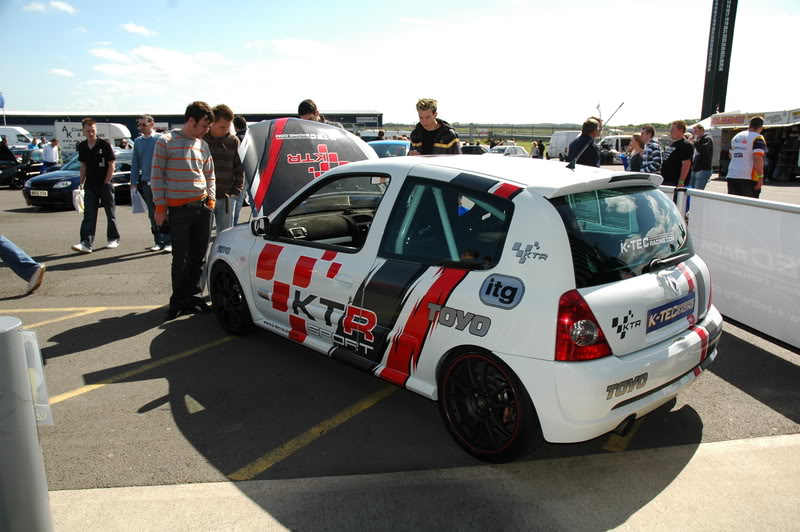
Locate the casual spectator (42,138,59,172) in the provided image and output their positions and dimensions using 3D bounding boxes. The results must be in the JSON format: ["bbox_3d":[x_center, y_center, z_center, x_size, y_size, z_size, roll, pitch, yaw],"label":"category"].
[{"bbox_3d":[-11.561,-3.397,19.831,0.520,1.690,0.380,-3,12,-17],"label":"casual spectator"}]

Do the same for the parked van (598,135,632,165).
[{"bbox_3d":[15.632,-8.140,42.308,4.500,1.920,1.880,-8,14,-36],"label":"parked van"}]

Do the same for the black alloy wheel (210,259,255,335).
[{"bbox_3d":[-1.267,0.242,4.655,0.205,0.585,0.585,-10,16,-42],"label":"black alloy wheel"}]

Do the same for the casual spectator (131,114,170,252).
[{"bbox_3d":[-3.346,-1.077,8.072,0.560,1.780,0.420,4,12,17],"label":"casual spectator"}]

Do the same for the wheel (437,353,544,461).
[{"bbox_3d":[0.441,0.619,2.838,0.205,0.585,0.585,-10,16,-42],"label":"wheel"}]

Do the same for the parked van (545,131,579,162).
[{"bbox_3d":[13.037,-8.911,44.788,4.800,2.120,1.920,-8,14,-36],"label":"parked van"}]

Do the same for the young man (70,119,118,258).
[{"bbox_3d":[-4.114,-1.075,8.073,0.600,1.770,0.450,1,12,6],"label":"young man"}]

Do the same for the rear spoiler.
[{"bbox_3d":[1.018,-0.414,3.038,1.120,0.100,0.210,-10,16,-42],"label":"rear spoiler"}]

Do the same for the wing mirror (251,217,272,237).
[{"bbox_3d":[-0.903,-0.257,3.830,0.190,0.135,0.110,-10,16,-42],"label":"wing mirror"}]

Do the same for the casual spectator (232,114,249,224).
[{"bbox_3d":[-1.899,-0.918,7.322,0.470,1.780,0.360,1,12,6],"label":"casual spectator"}]

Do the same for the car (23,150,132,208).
[{"bbox_3d":[-6.483,-2.046,13.762,1.680,1.380,3.950,5,13,24],"label":"car"}]

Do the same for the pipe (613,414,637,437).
[{"bbox_3d":[0.996,0.716,2.753,0.090,0.085,0.130,-10,16,-42],"label":"pipe"}]

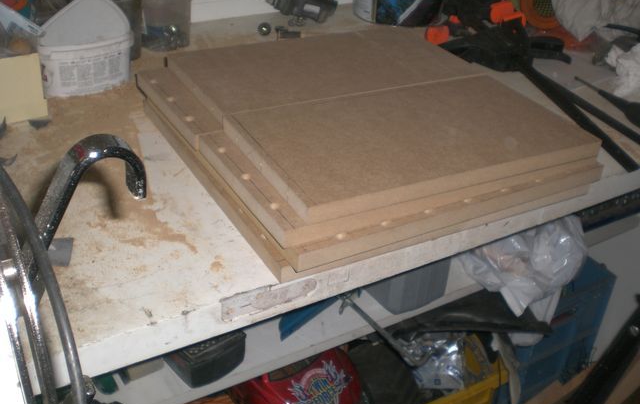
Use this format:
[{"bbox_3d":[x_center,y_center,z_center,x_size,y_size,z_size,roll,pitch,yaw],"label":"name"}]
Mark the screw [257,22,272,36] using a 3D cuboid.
[{"bbox_3d":[-0.095,-0.295,1.201,0.024,0.024,0.024,-13,36,-26],"label":"screw"}]

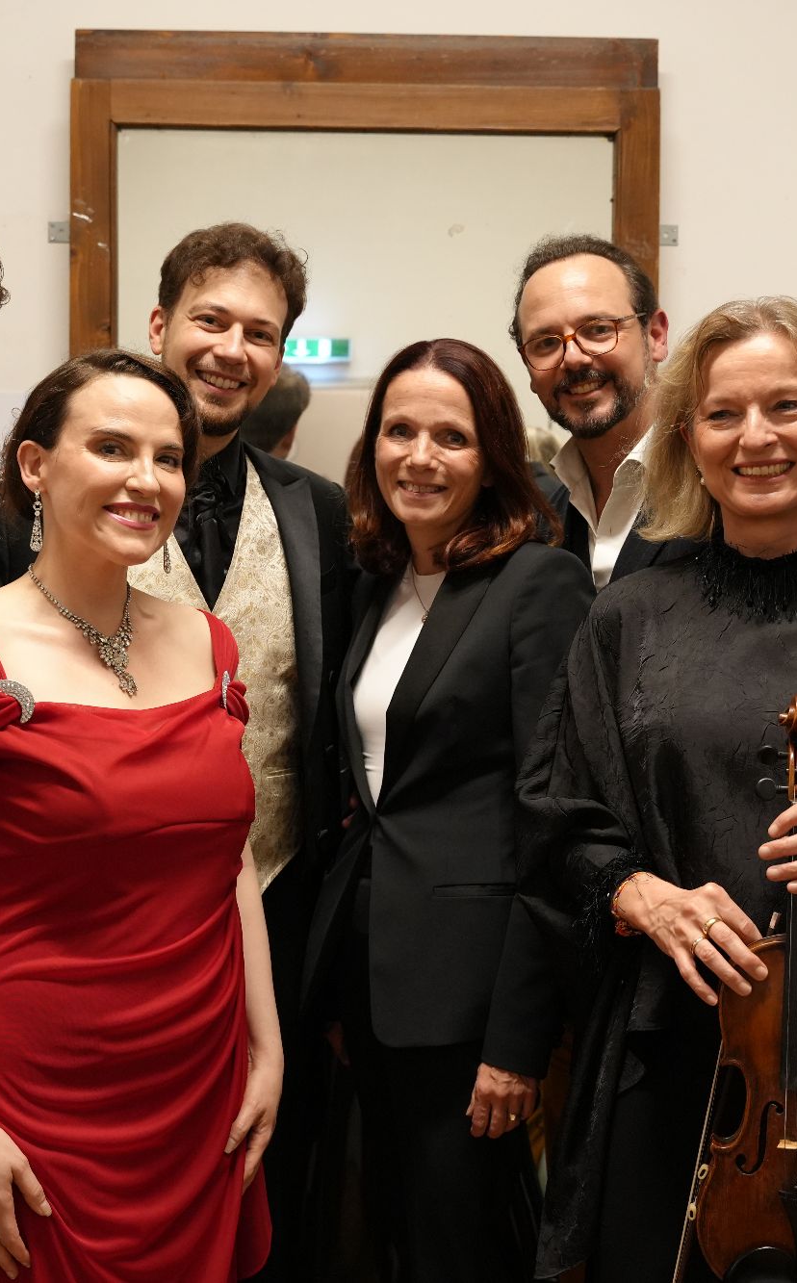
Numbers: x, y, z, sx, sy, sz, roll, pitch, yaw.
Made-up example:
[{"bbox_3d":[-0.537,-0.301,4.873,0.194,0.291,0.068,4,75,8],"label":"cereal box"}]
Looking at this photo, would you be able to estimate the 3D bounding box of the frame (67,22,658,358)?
[{"bbox_3d":[-0.056,0.111,2.967,0.920,2.100,0.050,0,2,-3],"label":"frame"}]

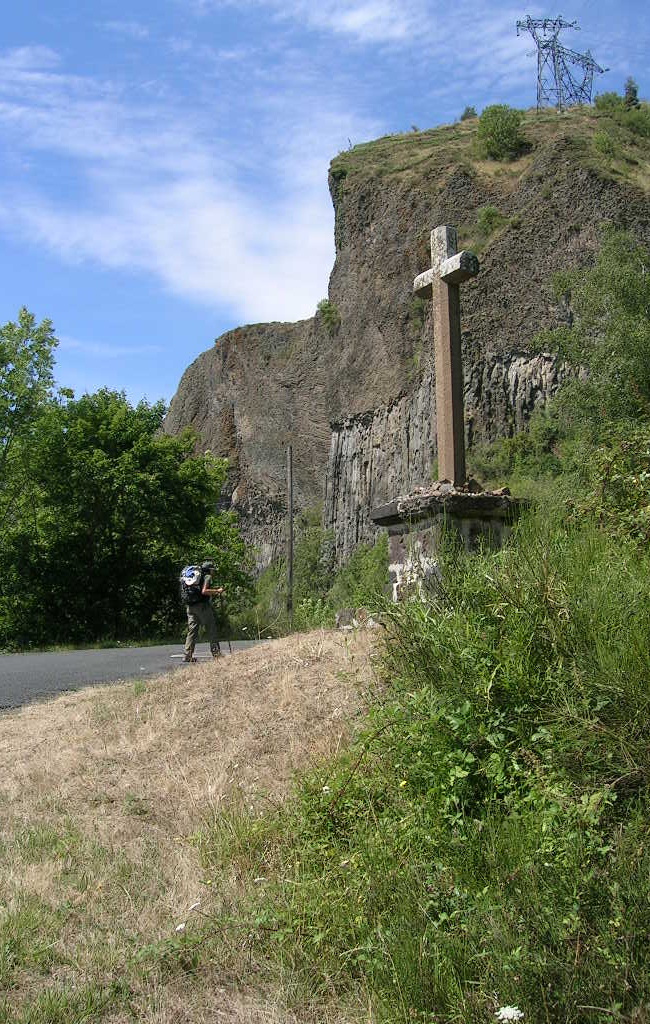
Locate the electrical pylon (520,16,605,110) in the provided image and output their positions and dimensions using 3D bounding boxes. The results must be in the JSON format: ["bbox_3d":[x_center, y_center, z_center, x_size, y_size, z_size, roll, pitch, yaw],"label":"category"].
[{"bbox_3d":[59.971,-113.489,262.000,21.000,26.000,10.000,-1,-10,3],"label":"electrical pylon"}]

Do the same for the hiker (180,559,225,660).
[{"bbox_3d":[-2.055,1.662,17.300,0.660,1.700,0.520,5,-11,-31],"label":"hiker"}]

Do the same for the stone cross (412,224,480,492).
[{"bbox_3d":[1.403,-1.794,11.956,0.250,3.100,0.800,6,-12,-35],"label":"stone cross"}]

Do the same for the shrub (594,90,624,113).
[{"bbox_3d":[66.261,-95.945,242.000,6.800,5.200,6.000,0,-10,0],"label":"shrub"}]

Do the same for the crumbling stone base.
[{"bbox_3d":[1.387,0.464,11.578,1.230,1.260,1.230,6,-12,-35],"label":"crumbling stone base"}]

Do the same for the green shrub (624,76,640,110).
[{"bbox_3d":[71.637,-98.282,242.000,3.700,8.300,3.700,0,-10,0],"label":"green shrub"}]

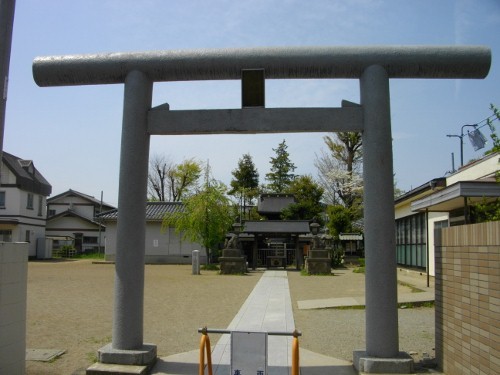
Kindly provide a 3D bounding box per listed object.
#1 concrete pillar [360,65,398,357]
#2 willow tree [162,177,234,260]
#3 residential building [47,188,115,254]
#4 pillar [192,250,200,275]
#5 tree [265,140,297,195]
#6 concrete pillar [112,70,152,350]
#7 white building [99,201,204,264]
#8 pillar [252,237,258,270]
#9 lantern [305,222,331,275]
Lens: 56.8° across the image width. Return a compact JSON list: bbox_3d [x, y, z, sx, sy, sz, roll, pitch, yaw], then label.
[{"bbox_3d":[1.729,0.262,6.182,0.410,3.800,0.410,0,-7,4],"label":"concrete pillar"},{"bbox_3d":[-3.220,2.431,30.648,4.600,5.700,4.400,0,-7,4],"label":"willow tree"},{"bbox_3d":[-19.428,4.369,54.146,7.600,7.300,9.500,1,-7,-2],"label":"residential building"},{"bbox_3d":[-2.728,3.853,23.825,0.320,1.220,0.320,0,-7,4],"label":"pillar"},{"bbox_3d":[3.050,1.294,44.702,3.800,11.500,3.800,0,-7,4],"label":"tree"},{"bbox_3d":[-1.630,0.268,6.472,0.410,3.800,0.410,0,-7,4],"label":"concrete pillar"},{"bbox_3d":[-7.284,3.653,37.193,8.300,4.800,5.200,0,-7,4],"label":"white building"},{"bbox_3d":[0.364,4.019,28.426,0.270,2.070,0.270,0,-7,4],"label":"pillar"},{"bbox_3d":[3.717,3.305,25.168,1.300,2.750,1.300,0,-7,4],"label":"lantern"}]

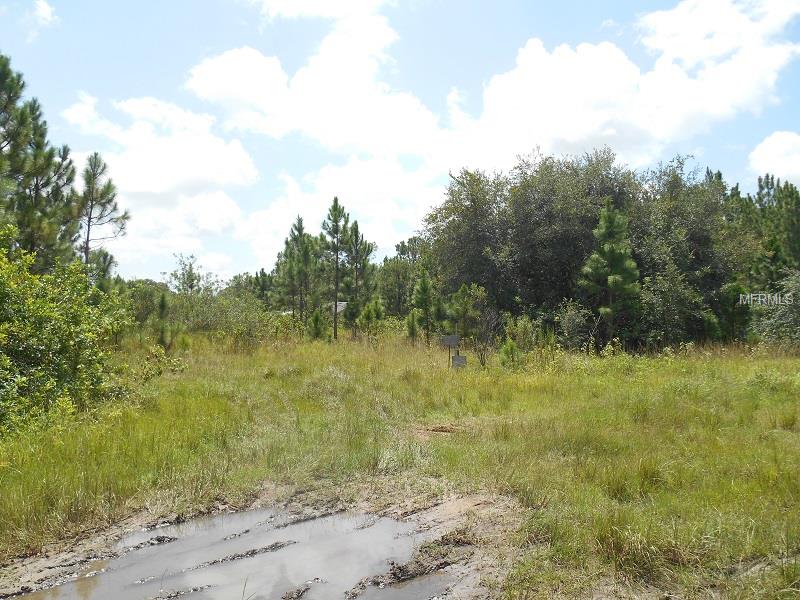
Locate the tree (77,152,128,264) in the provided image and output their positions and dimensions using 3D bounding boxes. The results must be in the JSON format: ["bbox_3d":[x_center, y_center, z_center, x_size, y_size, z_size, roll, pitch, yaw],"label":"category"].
[{"bbox_3d":[-14.853,-2.546,30.000,2.596,9.636,2.596,0,-1,0],"label":"tree"}]

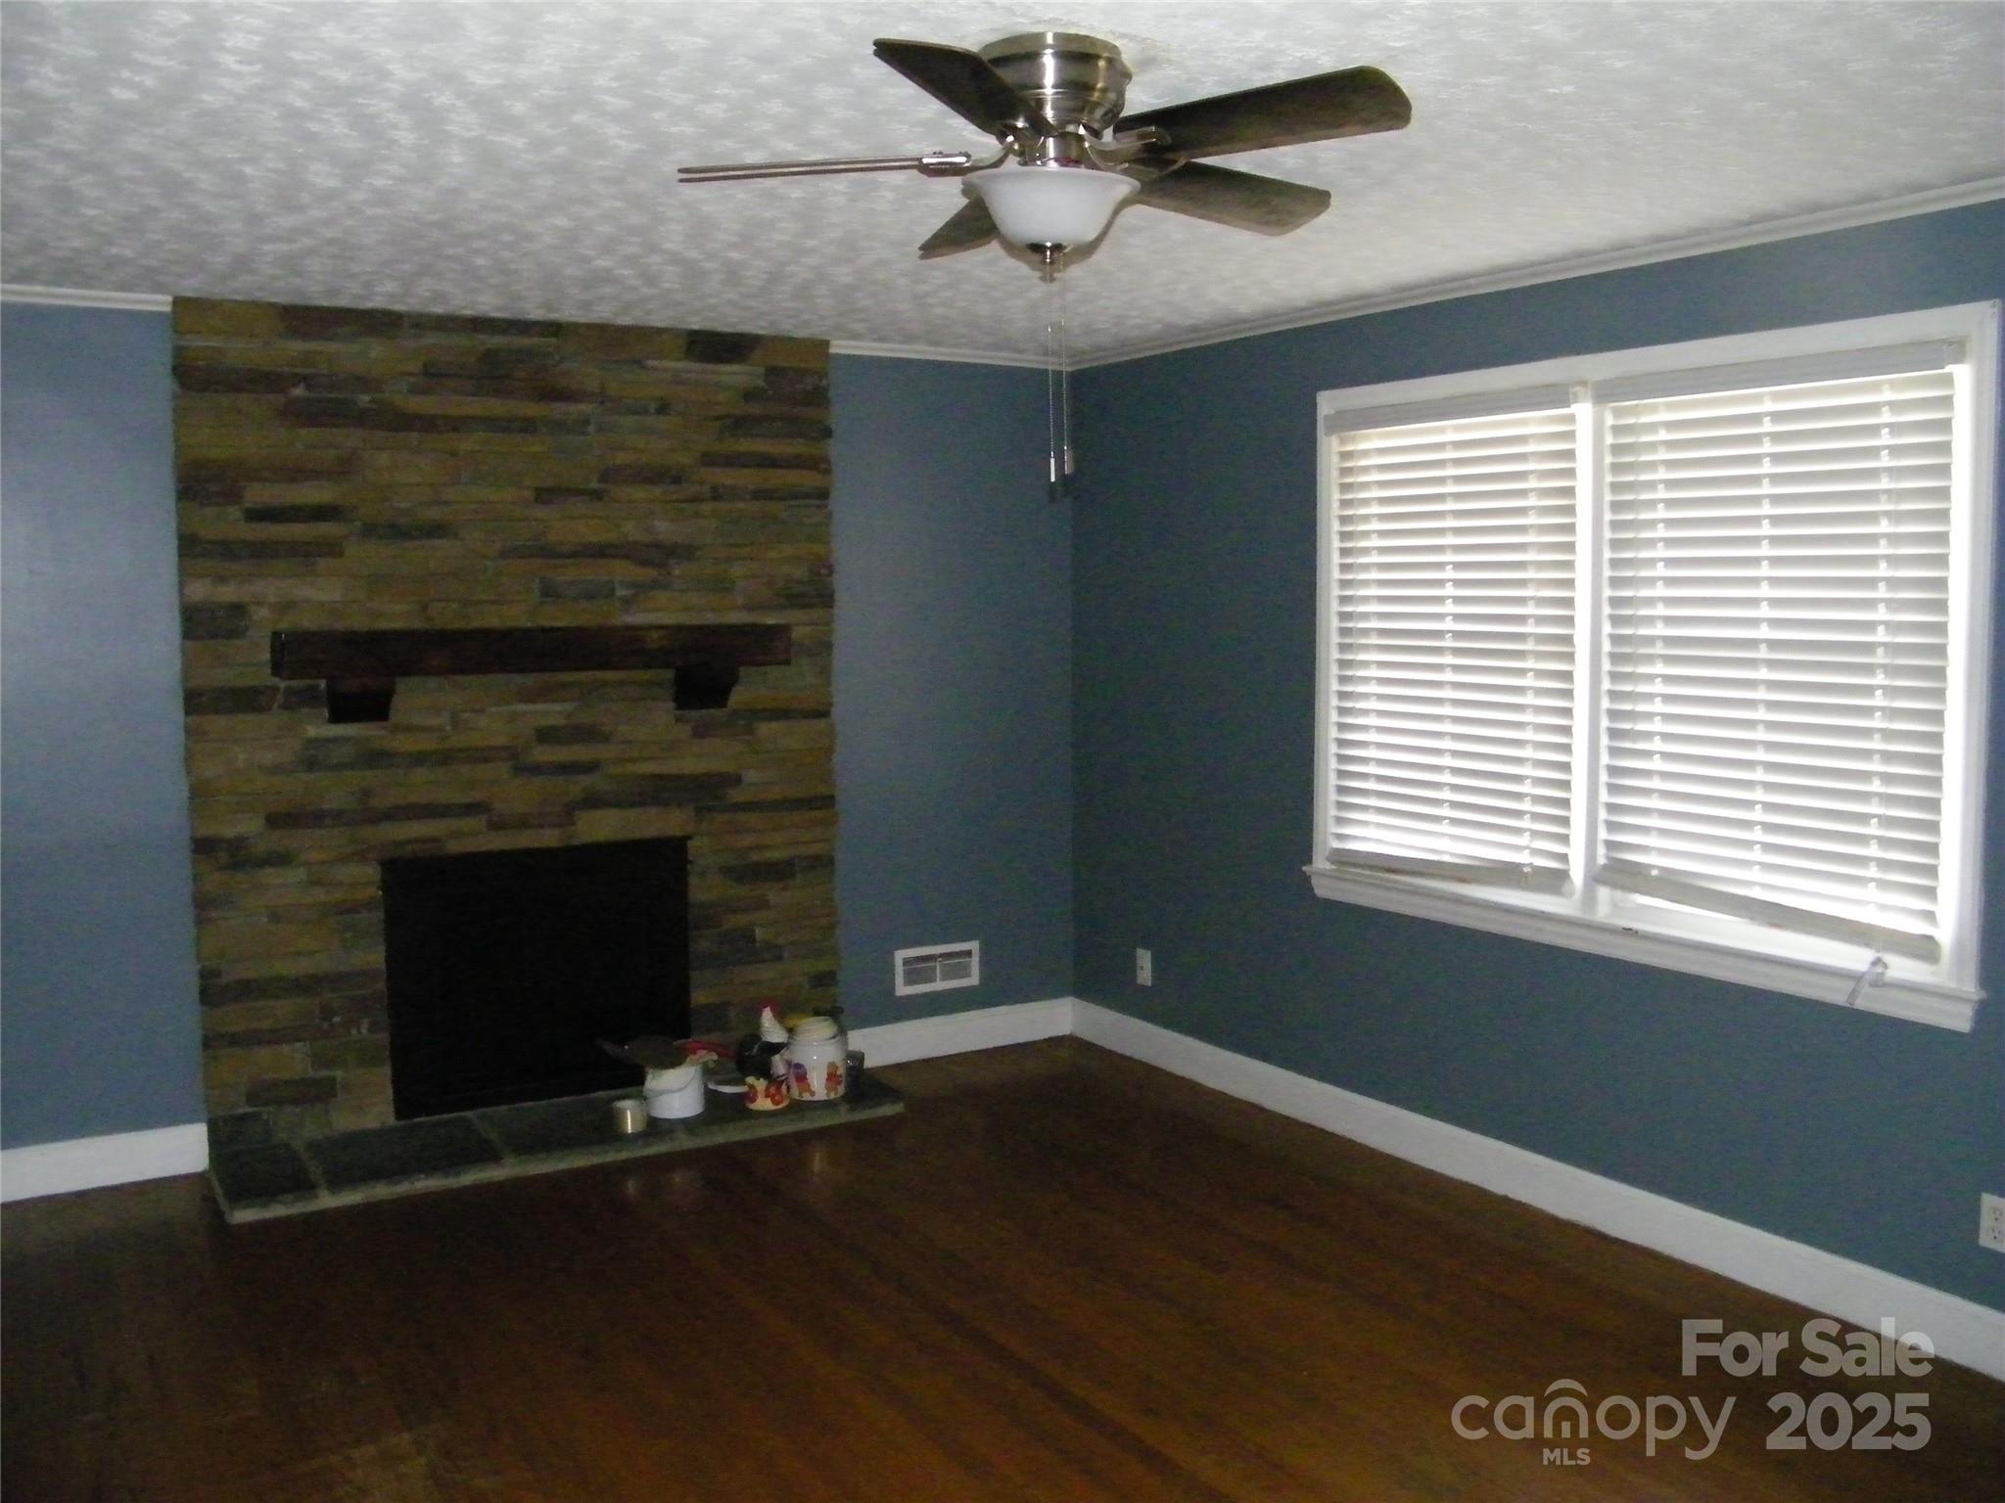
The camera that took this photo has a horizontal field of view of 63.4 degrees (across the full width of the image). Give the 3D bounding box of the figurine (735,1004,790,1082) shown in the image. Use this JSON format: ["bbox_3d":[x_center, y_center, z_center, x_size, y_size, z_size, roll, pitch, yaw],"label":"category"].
[{"bbox_3d":[-0.751,0.931,5.100,0.160,0.255,0.140,2,5,30],"label":"figurine"}]

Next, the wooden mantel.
[{"bbox_3d":[-1.374,-0.240,4.907,1.510,0.260,0.200,-3,5,-30],"label":"wooden mantel"}]

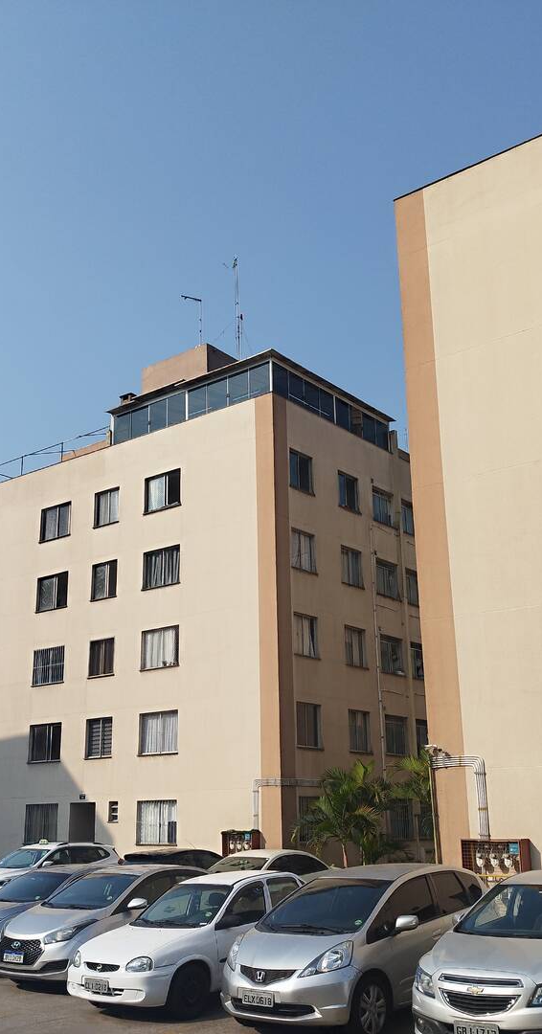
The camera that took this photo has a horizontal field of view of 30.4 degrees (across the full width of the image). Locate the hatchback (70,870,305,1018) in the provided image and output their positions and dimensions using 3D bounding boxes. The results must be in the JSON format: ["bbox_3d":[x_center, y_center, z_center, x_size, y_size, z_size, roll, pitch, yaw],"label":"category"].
[{"bbox_3d":[-0.615,5.132,12.257,1.610,1.400,4.030,-15,-22,37],"label":"hatchback"}]

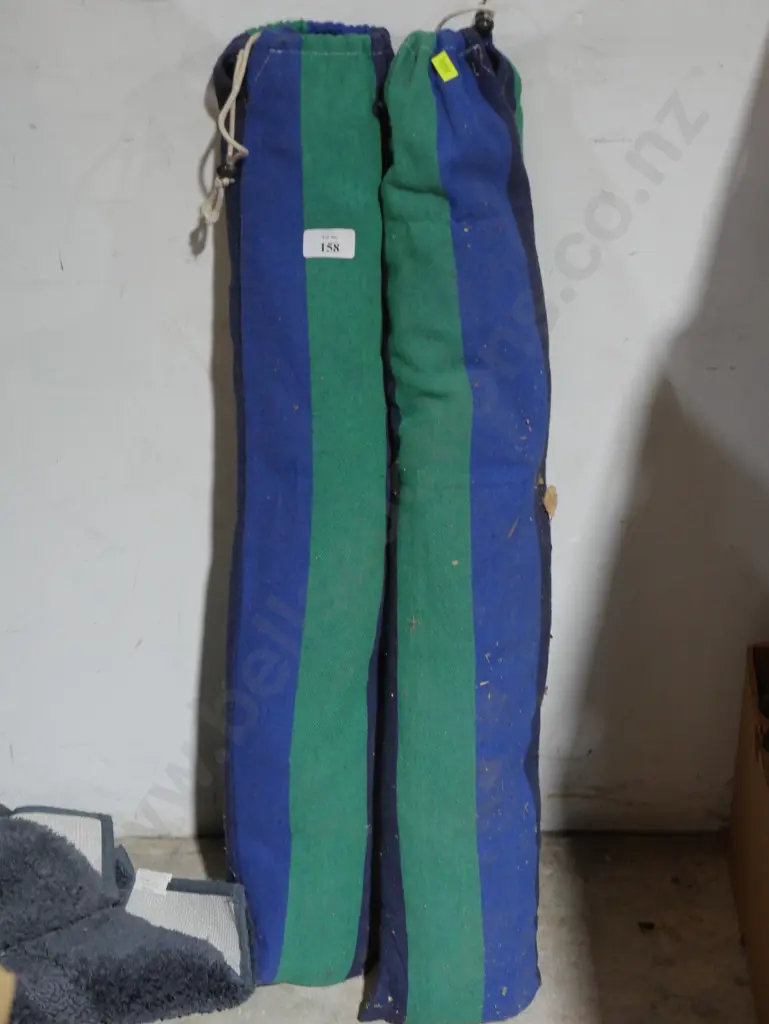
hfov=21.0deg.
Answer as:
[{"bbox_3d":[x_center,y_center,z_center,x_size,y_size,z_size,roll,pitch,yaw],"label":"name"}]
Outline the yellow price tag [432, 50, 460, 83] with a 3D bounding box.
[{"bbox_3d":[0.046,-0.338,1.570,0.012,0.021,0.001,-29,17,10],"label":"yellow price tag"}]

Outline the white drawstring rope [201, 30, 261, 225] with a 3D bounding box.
[{"bbox_3d":[-0.120,-0.301,1.620,0.047,0.167,0.038,0,32,0],"label":"white drawstring rope"}]

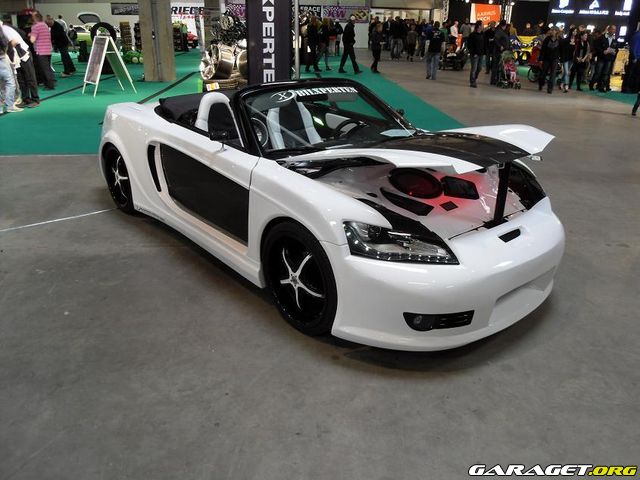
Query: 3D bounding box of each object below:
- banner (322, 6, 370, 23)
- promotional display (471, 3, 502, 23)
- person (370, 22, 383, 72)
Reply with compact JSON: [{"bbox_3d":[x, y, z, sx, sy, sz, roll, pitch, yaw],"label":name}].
[{"bbox_3d":[1.670,-14.360,32.998,3.020,1.000,0.040,0,23,-3],"label":"banner"},{"bbox_3d":[8.145,-11.031,25.326,1.550,1.000,0.120,2,23,0],"label":"promotional display"},{"bbox_3d":[1.908,-6.461,17.330,0.380,1.620,0.480,12,26,23],"label":"person"}]

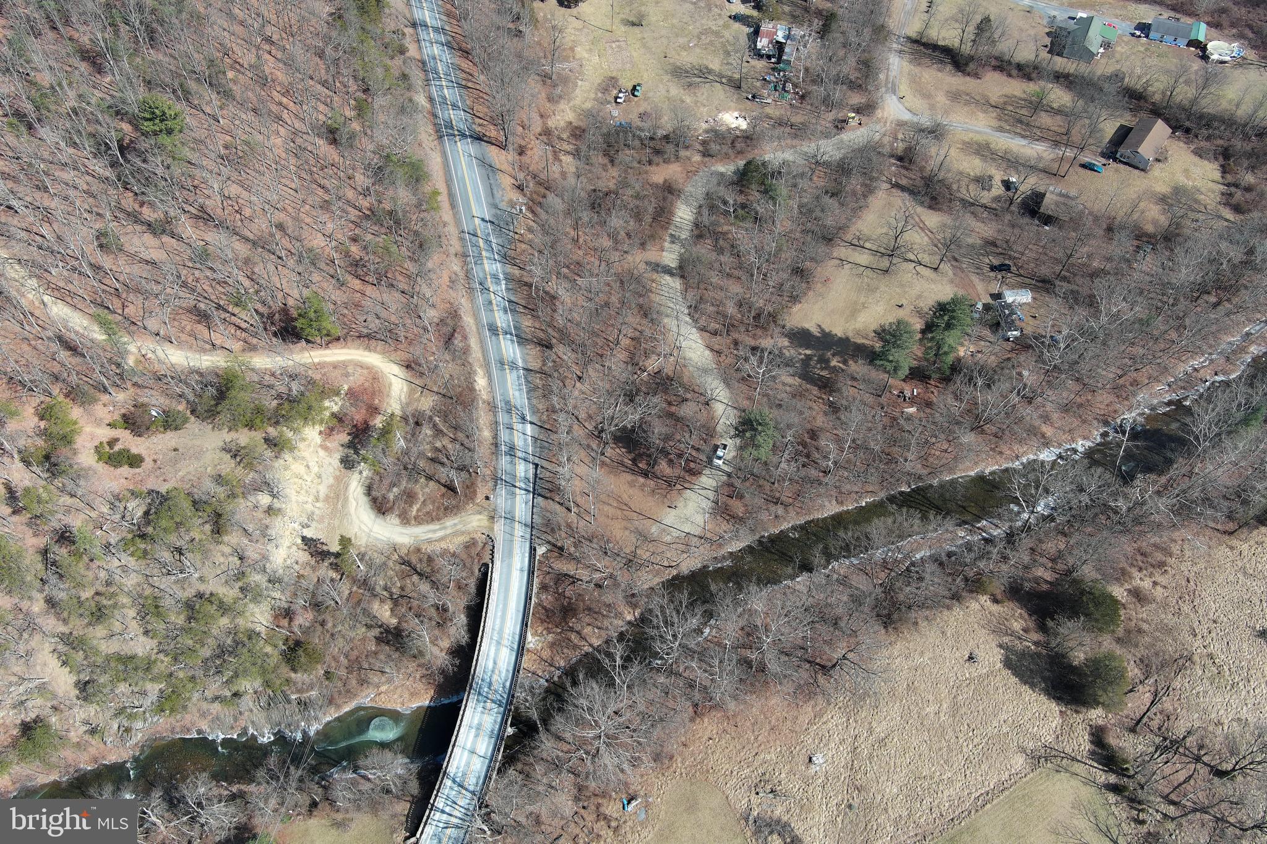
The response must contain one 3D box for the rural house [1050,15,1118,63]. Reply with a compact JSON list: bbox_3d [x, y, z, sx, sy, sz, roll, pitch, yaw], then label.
[{"bbox_3d":[138.560,-115.240,309.550,14.000,5.600,16.000,19,57,13],"label":"rural house"}]

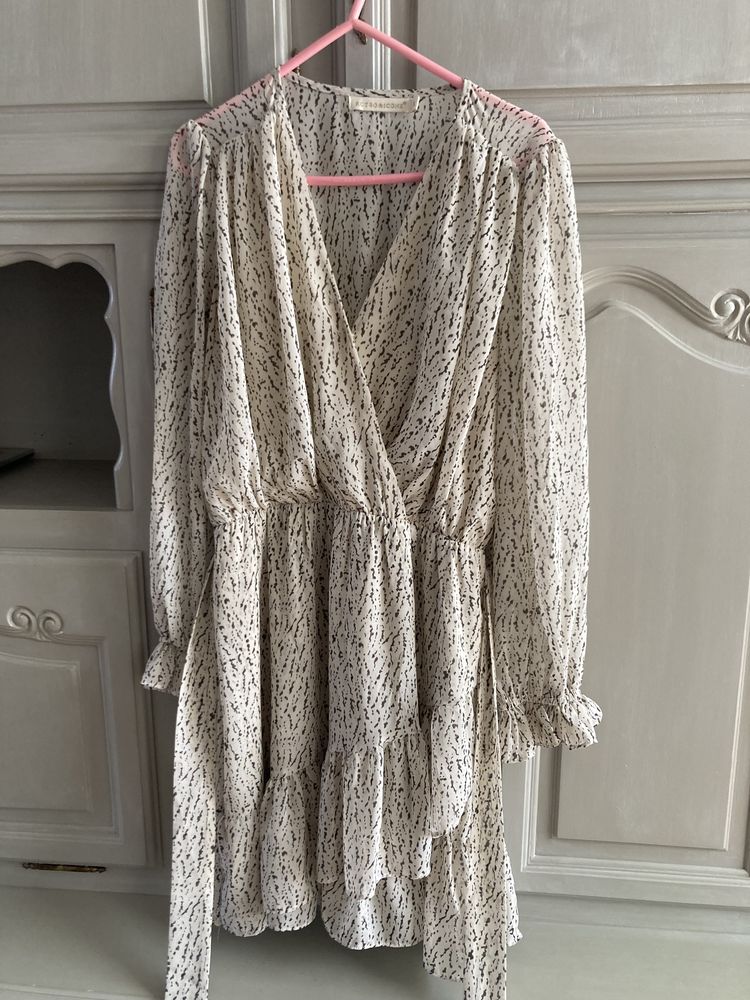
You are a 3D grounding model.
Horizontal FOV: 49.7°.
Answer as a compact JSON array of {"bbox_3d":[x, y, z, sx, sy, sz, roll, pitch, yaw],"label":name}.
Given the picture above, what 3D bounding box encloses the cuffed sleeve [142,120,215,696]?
[{"bbox_3d":[-0.211,-0.080,0.885,0.090,0.620,0.100,4,11,9],"label":"cuffed sleeve"}]

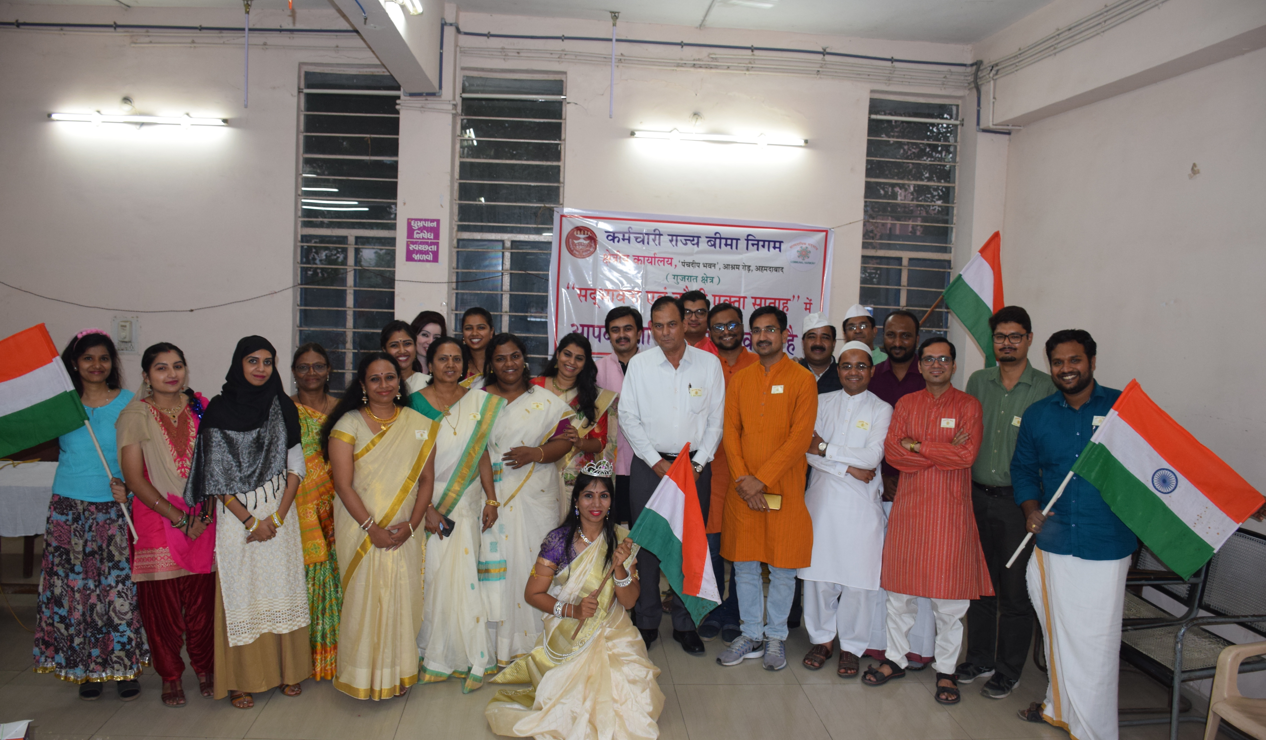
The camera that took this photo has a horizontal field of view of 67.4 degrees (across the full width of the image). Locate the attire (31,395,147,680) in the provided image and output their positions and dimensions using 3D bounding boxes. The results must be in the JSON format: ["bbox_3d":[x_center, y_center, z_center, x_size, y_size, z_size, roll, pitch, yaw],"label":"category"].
[{"bbox_3d":[-2.342,0.715,4.100,0.460,1.240,0.360,0,5,-20],"label":"attire"}]

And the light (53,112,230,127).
[{"bbox_3d":[-3.242,-1.639,6.220,1.160,0.058,0.070,2,5,-4],"label":"light"}]

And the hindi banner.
[{"bbox_3d":[0.417,-0.553,6.629,1.970,1.020,0.040,2,5,-5],"label":"hindi banner"}]

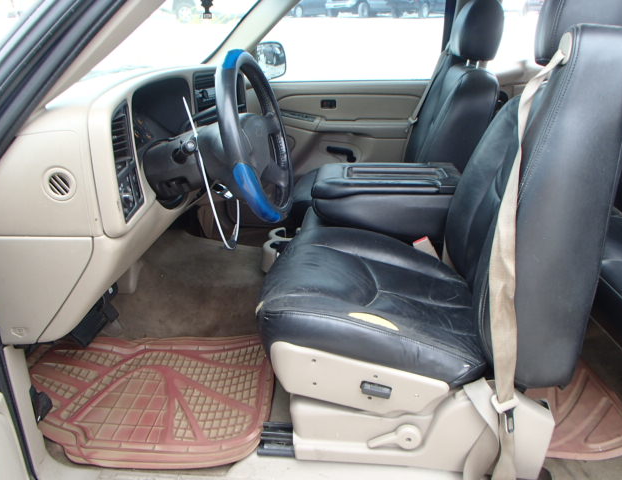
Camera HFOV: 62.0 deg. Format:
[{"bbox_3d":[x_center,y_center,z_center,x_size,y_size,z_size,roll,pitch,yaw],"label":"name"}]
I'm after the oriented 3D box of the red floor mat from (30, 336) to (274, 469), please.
[{"bbox_3d":[-0.440,0.398,1.428,0.690,0.055,0.490,0,26,5],"label":"red floor mat"}]

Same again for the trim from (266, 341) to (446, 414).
[{"bbox_3d":[0.087,0.279,1.040,0.356,0.120,0.045,13,27,2],"label":"trim"}]

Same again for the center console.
[{"bbox_3d":[0.230,-0.112,1.536,0.430,0.165,0.275,2,26,8],"label":"center console"}]

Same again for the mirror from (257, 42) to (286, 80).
[{"bbox_3d":[-0.216,-0.868,2.520,0.110,0.185,0.225,15,30,32],"label":"mirror"}]

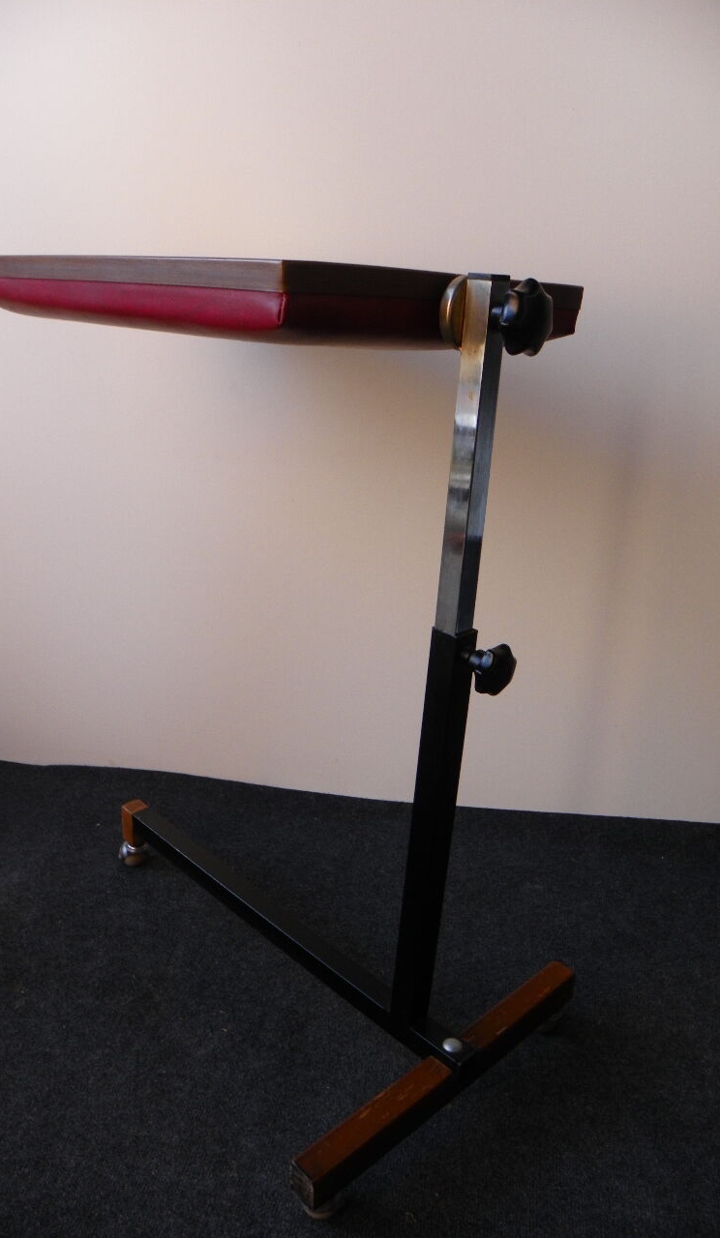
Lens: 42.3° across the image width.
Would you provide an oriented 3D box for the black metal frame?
[{"bbox_3d":[-0.095,0.028,0.960,0.370,0.728,0.608,-15,26,-42],"label":"black metal frame"}]

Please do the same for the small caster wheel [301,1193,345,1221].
[{"bbox_3d":[-0.031,0.488,0.787,0.037,0.035,0.037,-15,26,-42],"label":"small caster wheel"}]

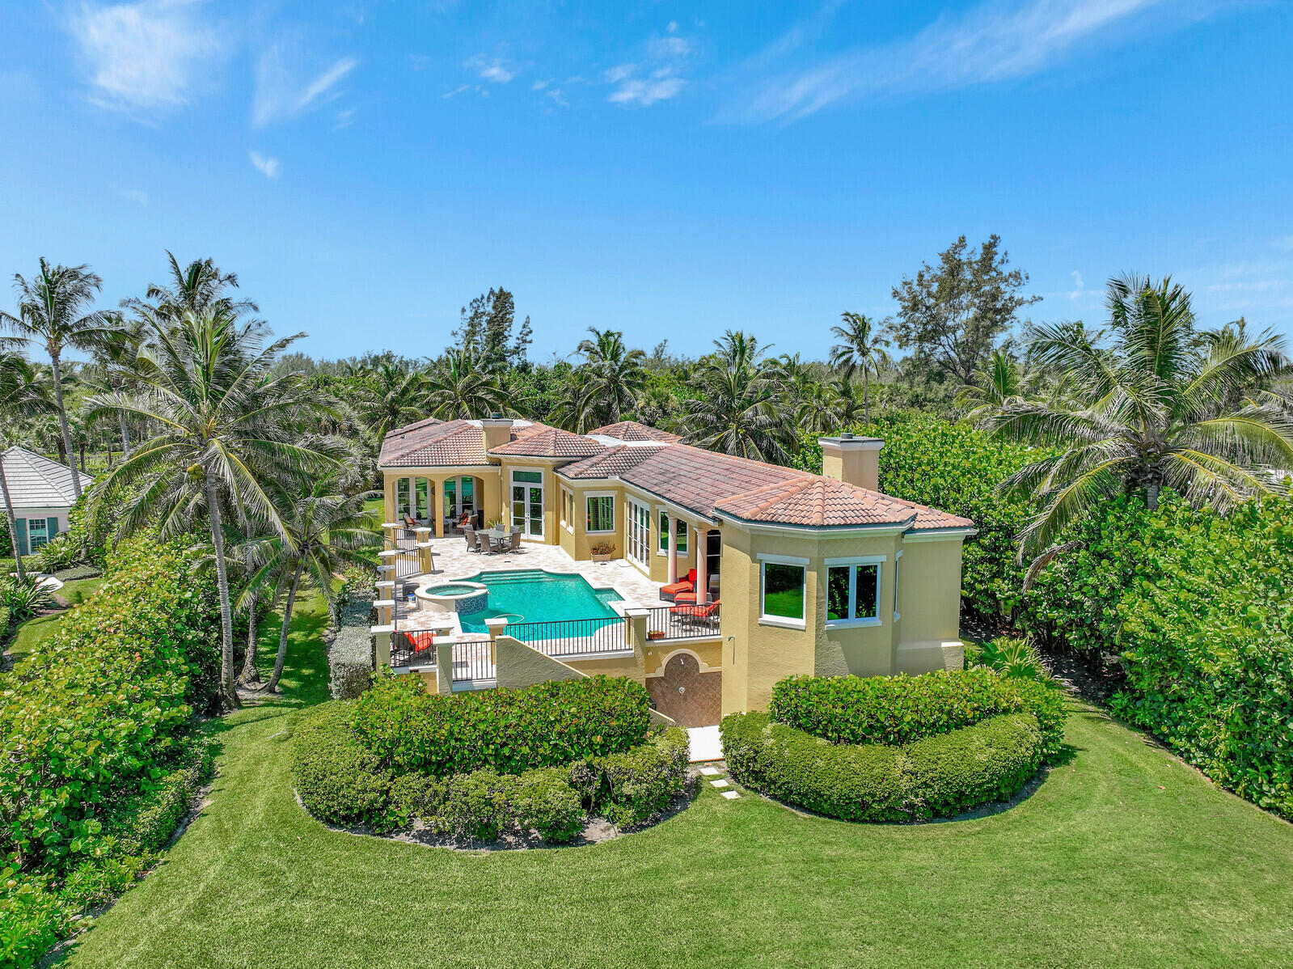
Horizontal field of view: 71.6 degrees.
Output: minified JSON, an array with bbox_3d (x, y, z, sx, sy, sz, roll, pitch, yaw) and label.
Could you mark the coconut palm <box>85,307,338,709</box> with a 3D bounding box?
[{"bbox_3d":[-12.560,0.793,26.496,7.500,11.850,7.500,0,7,0],"label":"coconut palm"}]

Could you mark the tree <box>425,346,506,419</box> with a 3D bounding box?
[{"bbox_3d":[-13.677,-4.910,67.908,7.000,11.180,7.000,0,7,0],"label":"tree"}]

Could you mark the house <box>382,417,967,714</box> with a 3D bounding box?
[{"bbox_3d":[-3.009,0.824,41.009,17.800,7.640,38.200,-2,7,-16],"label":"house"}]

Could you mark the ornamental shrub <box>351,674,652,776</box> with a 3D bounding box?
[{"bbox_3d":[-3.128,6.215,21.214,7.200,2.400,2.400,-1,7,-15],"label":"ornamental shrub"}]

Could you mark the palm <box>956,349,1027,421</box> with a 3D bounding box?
[{"bbox_3d":[24.619,-3.934,62.990,6.600,11.040,6.600,0,7,0],"label":"palm"}]

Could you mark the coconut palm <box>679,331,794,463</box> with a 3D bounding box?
[{"bbox_3d":[4.645,-1.782,47.108,6.500,12.420,6.500,0,7,0],"label":"coconut palm"}]

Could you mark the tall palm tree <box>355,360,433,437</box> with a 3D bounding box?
[{"bbox_3d":[-19.374,-4.519,68.964,6.800,10.150,6.800,0,7,0],"label":"tall palm tree"}]

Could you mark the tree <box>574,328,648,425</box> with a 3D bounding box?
[{"bbox_3d":[-2.881,-5.944,70.804,6.800,12.530,6.800,0,7,0],"label":"tree"}]

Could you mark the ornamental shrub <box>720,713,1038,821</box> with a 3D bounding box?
[{"bbox_3d":[6.148,6.841,22.083,8.300,1.070,4.200,0,7,0],"label":"ornamental shrub"}]

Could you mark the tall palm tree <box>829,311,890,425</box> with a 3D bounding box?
[{"bbox_3d":[17.988,-6.803,76.727,5.500,15.730,5.500,0,7,0],"label":"tall palm tree"}]

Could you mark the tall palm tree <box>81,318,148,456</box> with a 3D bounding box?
[{"bbox_3d":[-43.021,-6.746,73.728,6.600,13.410,6.600,0,7,0],"label":"tall palm tree"}]

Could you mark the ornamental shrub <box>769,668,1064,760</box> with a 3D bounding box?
[{"bbox_3d":[7.050,6.028,23.914,7.200,1.500,3.000,-1,7,-8],"label":"ornamental shrub"}]

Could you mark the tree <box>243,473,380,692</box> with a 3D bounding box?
[{"bbox_3d":[-10.344,3.102,28.030,4.350,6.940,4.350,0,7,0],"label":"tree"}]

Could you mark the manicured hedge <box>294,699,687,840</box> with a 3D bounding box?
[{"bbox_3d":[-4.102,6.809,21.425,9.900,1.150,4.700,2,7,11],"label":"manicured hedge"}]

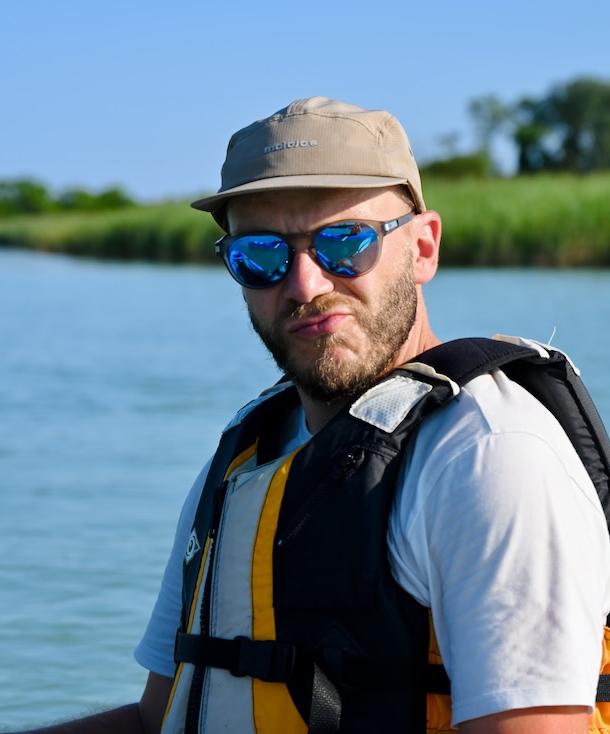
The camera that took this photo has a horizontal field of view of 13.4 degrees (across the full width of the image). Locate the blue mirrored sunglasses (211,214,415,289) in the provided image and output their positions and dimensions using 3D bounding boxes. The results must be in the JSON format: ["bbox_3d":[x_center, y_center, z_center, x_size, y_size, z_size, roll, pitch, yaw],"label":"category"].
[{"bbox_3d":[0.017,-0.101,2.129,0.145,0.050,0.147,-6,6,17],"label":"blue mirrored sunglasses"}]

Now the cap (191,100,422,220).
[{"bbox_3d":[-0.001,-0.166,2.140,0.170,0.116,0.265,-7,-1,17],"label":"cap"}]

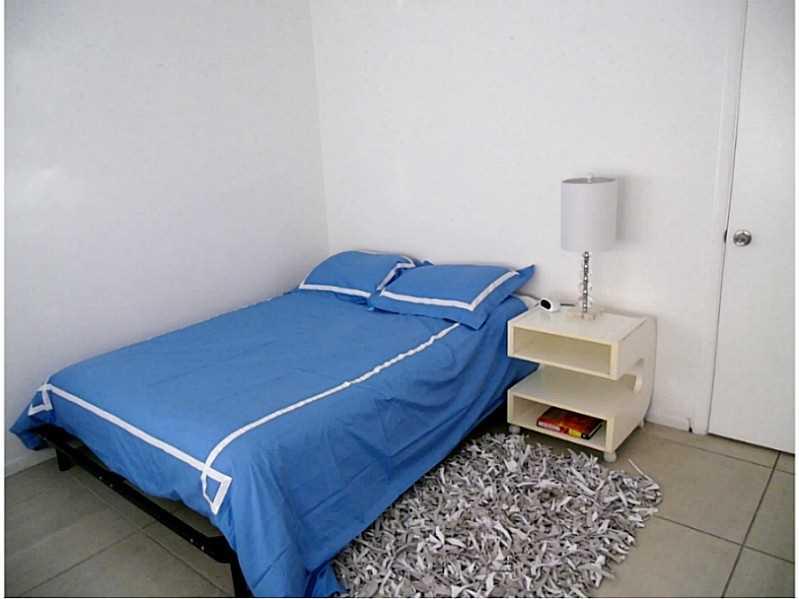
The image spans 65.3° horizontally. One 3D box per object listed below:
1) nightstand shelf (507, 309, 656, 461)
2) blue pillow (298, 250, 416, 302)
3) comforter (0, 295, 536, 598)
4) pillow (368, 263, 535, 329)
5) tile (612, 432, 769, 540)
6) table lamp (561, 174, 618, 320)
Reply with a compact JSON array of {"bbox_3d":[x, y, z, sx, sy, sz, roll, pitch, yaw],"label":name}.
[{"bbox_3d":[0.859,0.350,2.928,0.504,0.563,0.484,10,21,38],"label":"nightstand shelf"},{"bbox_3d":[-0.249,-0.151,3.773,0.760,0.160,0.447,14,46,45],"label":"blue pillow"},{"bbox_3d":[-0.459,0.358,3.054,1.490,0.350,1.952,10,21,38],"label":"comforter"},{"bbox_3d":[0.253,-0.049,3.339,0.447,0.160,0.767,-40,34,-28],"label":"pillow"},{"bbox_3d":[1.141,0.736,2.568,0.604,0.012,0.604,10,21,38],"label":"tile"},{"bbox_3d":[0.823,-0.226,2.752,0.240,0.644,0.240,10,21,38],"label":"table lamp"}]

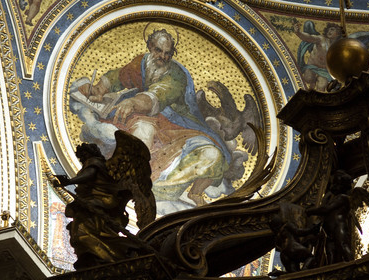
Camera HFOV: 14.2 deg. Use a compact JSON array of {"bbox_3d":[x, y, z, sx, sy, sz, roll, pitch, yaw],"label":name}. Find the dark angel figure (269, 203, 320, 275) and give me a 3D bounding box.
[{"bbox_3d":[2.577,2.367,34.606,1.000,2.000,0.900,-18,-39,25],"label":"dark angel figure"}]

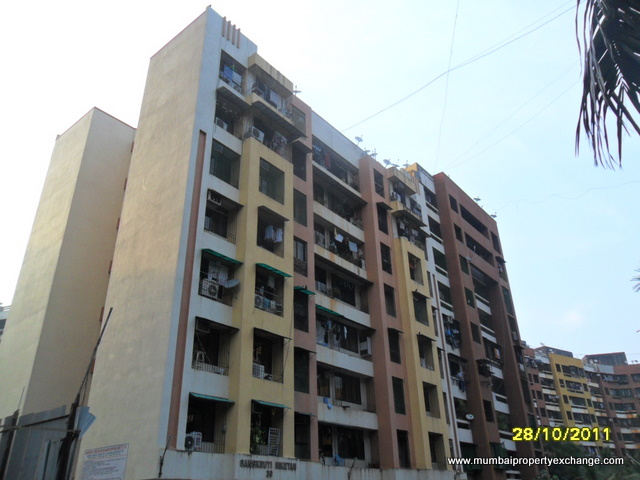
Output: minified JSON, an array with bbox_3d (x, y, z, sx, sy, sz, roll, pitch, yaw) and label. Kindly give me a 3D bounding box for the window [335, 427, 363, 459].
[{"bbox_3d":[1.692,10.868,26.649,0.150,1.480,2.410,-22,-34,34],"label":"window"}]

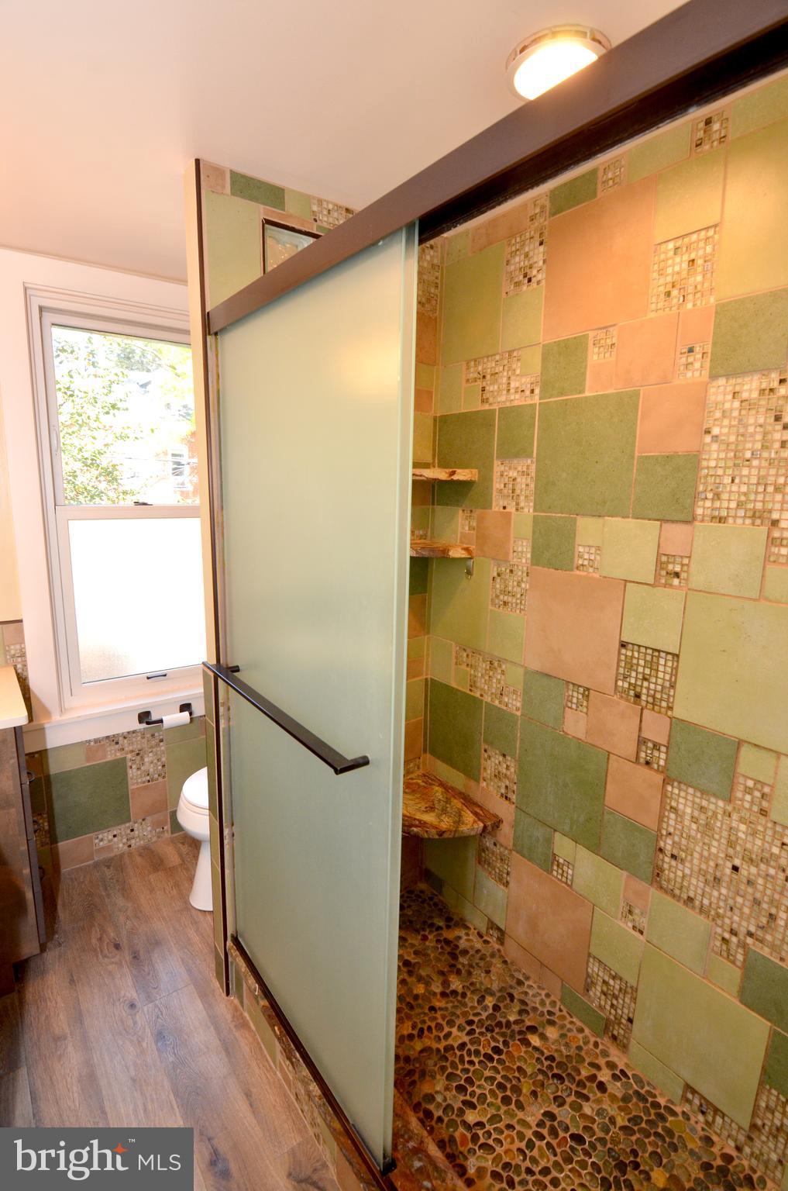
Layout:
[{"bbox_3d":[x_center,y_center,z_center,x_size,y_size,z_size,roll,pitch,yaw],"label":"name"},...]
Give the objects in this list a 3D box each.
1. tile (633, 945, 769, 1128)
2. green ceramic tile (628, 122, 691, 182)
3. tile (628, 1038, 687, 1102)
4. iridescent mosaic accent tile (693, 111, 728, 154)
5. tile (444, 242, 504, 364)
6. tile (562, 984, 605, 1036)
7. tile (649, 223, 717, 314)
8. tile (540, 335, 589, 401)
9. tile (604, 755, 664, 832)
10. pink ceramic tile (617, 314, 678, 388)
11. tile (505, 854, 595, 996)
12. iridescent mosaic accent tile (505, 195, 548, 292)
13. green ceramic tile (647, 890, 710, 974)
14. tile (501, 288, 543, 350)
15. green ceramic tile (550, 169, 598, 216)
[{"bbox_3d":[0.759,1.098,1.329,0.010,0.298,0.298,-8,14,-38],"label":"tile"},{"bbox_3d":[0.601,-0.994,1.192,0.012,0.076,0.149,-7,12,-36],"label":"green ceramic tile"},{"bbox_3d":[0.697,1.256,1.394,0.010,0.068,0.150,-6,12,-35],"label":"tile"},{"bbox_3d":[0.665,-0.966,1.103,0.008,0.064,0.070,-6,12,-35],"label":"iridescent mosaic accent tile"},{"bbox_3d":[0.244,-0.891,1.636,0.010,0.298,0.244,-8,14,-38],"label":"tile"},{"bbox_3d":[0.565,1.229,1.571,0.010,0.070,0.149,-6,13,-35],"label":"tile"},{"bbox_3d":[0.638,-0.706,1.158,0.010,0.150,0.145,-6,13,-35],"label":"tile"},{"bbox_3d":[0.458,-0.607,1.413,0.010,0.146,0.146,-8,14,-38],"label":"tile"},{"bbox_3d":[0.636,0.520,1.399,0.010,0.151,0.149,-7,13,-36],"label":"tile"},{"bbox_3d":[0.601,-0.573,1.256,0.011,0.149,0.149,-6,12,-35],"label":"pink ceramic tile"},{"bbox_3d":[0.489,1.032,1.684,0.010,0.308,0.305,-7,13,-36],"label":"tile"},{"bbox_3d":[0.375,-0.972,1.489,0.010,0.217,0.150,-6,13,-35],"label":"iridescent mosaic accent tile"},{"bbox_3d":[0.711,0.835,1.313,0.011,0.149,0.149,-6,12,-35],"label":"green ceramic tile"},{"bbox_3d":[0.377,-0.802,1.540,0.010,0.150,0.149,-7,13,-36],"label":"tile"},{"bbox_3d":[0.469,-1.034,1.371,0.012,0.080,0.149,-7,12,-36],"label":"green ceramic tile"}]

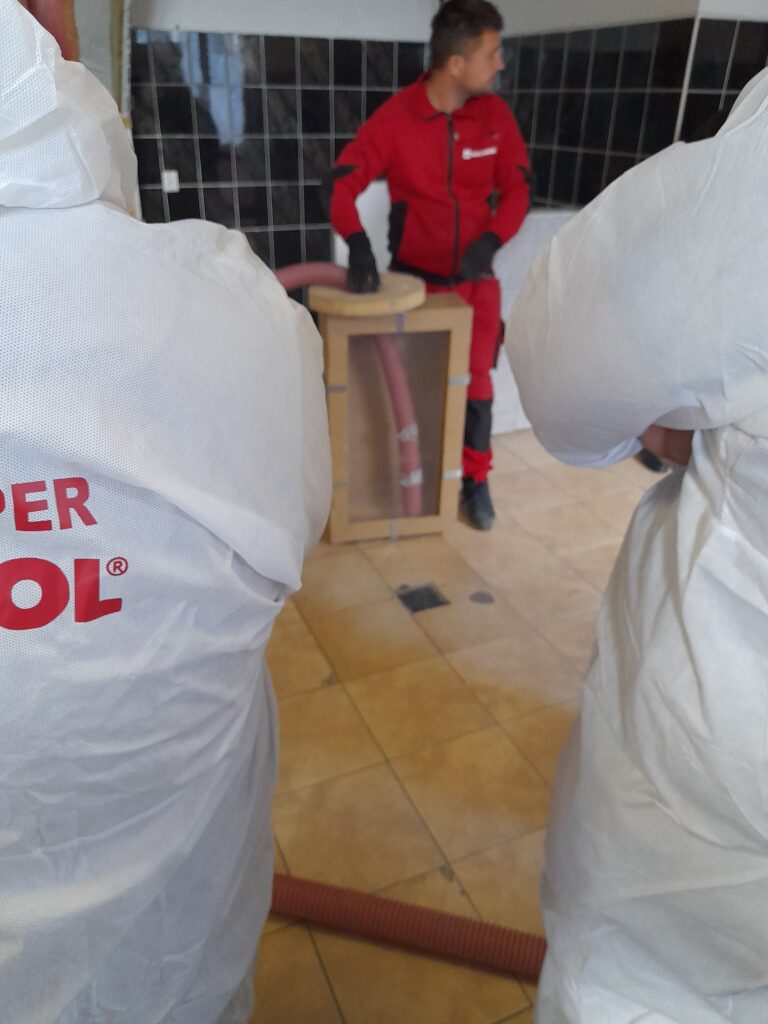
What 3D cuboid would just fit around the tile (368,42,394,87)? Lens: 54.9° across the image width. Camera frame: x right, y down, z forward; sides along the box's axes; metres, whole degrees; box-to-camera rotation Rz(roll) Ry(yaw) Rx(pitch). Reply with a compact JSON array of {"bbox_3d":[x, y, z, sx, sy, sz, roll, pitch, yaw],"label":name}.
[{"bbox_3d":[-0.026,-2.626,4.353,0.200,0.242,0.010,-11,31,-21],"label":"tile"}]

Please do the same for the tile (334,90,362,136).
[{"bbox_3d":[-0.217,-2.386,4.427,0.200,0.250,0.010,-11,31,-21],"label":"tile"}]

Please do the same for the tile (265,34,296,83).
[{"bbox_3d":[-0.584,-2.534,4.157,0.200,0.250,0.010,-11,31,-21],"label":"tile"}]

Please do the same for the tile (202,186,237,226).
[{"bbox_3d":[-0.964,-1.787,4.355,0.198,0.248,0.010,-11,31,-21],"label":"tile"}]

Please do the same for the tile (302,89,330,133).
[{"bbox_3d":[-0.401,-2.341,4.335,0.198,0.248,0.010,-11,31,-21],"label":"tile"}]

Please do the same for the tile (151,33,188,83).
[{"bbox_3d":[-1.142,-2.423,3.936,0.200,0.250,0.010,-11,31,-21],"label":"tile"}]

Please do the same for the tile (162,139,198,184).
[{"bbox_3d":[-1.141,-1.966,4.154,0.200,0.250,0.010,-11,31,-21],"label":"tile"}]

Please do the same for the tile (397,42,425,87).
[{"bbox_3d":[0.158,-2.663,4.426,0.200,0.242,0.010,-11,31,-21],"label":"tile"}]

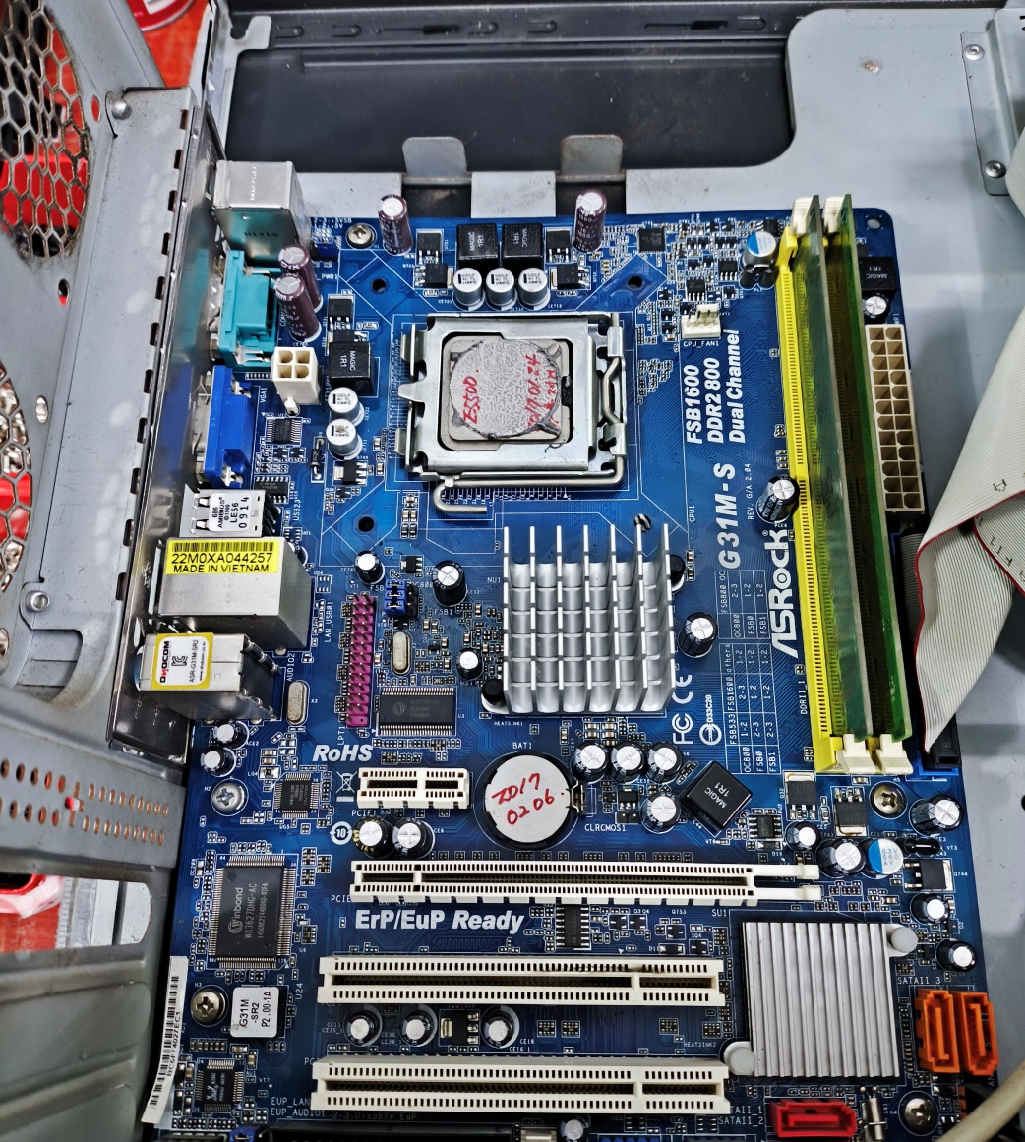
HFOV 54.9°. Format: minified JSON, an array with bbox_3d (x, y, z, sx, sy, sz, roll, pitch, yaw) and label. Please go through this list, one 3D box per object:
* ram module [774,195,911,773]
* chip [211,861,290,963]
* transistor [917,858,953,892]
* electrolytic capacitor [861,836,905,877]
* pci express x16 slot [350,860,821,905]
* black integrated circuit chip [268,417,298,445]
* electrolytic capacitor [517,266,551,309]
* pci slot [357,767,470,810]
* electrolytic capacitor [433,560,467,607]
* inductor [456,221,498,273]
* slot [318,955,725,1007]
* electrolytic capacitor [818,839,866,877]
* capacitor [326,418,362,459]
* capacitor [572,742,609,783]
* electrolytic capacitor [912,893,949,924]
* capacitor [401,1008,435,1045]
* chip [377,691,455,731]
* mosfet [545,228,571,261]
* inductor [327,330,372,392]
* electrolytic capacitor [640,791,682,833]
[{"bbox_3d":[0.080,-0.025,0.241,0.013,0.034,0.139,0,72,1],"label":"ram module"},{"bbox_3d":[-0.059,0.078,0.225,0.018,0.003,0.024,0,72,1],"label":"chip"},{"bbox_3d":[0.096,0.070,0.225,0.009,0.002,0.007,0,72,1],"label":"transistor"},{"bbox_3d":[0.084,0.066,0.226,0.008,0.008,0.008,0,72,1],"label":"electrolytic capacitor"},{"bbox_3d":[0.016,0.070,0.222,0.103,0.011,0.009,0,72,3],"label":"pci express x16 slot"},{"bbox_3d":[-0.061,-0.037,0.263,0.008,0.002,0.007,0,72,1],"label":"black integrated circuit chip"},{"bbox_3d":[0.006,-0.078,0.271,0.008,0.008,0.008,0,72,1],"label":"electrolytic capacitor"},{"bbox_3d":[-0.023,0.050,0.229,0.025,0.011,0.008,0,72,1],"label":"pci slot"},{"bbox_3d":[-0.016,0.003,0.246,0.008,0.013,0.008,0,73,1],"label":"electrolytic capacitor"},{"bbox_3d":[-0.010,-0.090,0.277,0.011,0.009,0.011,0,73,1],"label":"inductor"},{"bbox_3d":[0.002,0.089,0.214,0.085,0.014,0.009,0,72,1],"label":"slot"},{"bbox_3d":[0.074,0.065,0.222,0.008,0.011,0.008,0,72,1],"label":"electrolytic capacitor"},{"bbox_3d":[-0.045,-0.035,0.261,0.008,0.008,0.008,0,73,1],"label":"capacitor"},{"bbox_3d":[0.018,0.044,0.230,0.008,0.012,0.008,0,72,1],"label":"capacitor"},{"bbox_3d":[0.094,0.075,0.220,0.006,0.006,0.006,0,72,1],"label":"electrolytic capacitor"},{"bbox_3d":[-0.021,0.101,0.217,0.006,0.007,0.006,0,72,1],"label":"capacitor"},{"bbox_3d":[-0.023,0.034,0.239,0.018,0.002,0.010,0,72,1],"label":"chip"},{"bbox_3d":[0.013,-0.093,0.279,0.007,0.002,0.010,0,72,1],"label":"mosfet"},{"bbox_3d":[-0.043,-0.055,0.267,0.011,0.008,0.010,0,72,1],"label":"inductor"},{"bbox_3d":[0.034,0.055,0.226,0.008,0.011,0.008,0,72,1],"label":"electrolytic capacitor"}]

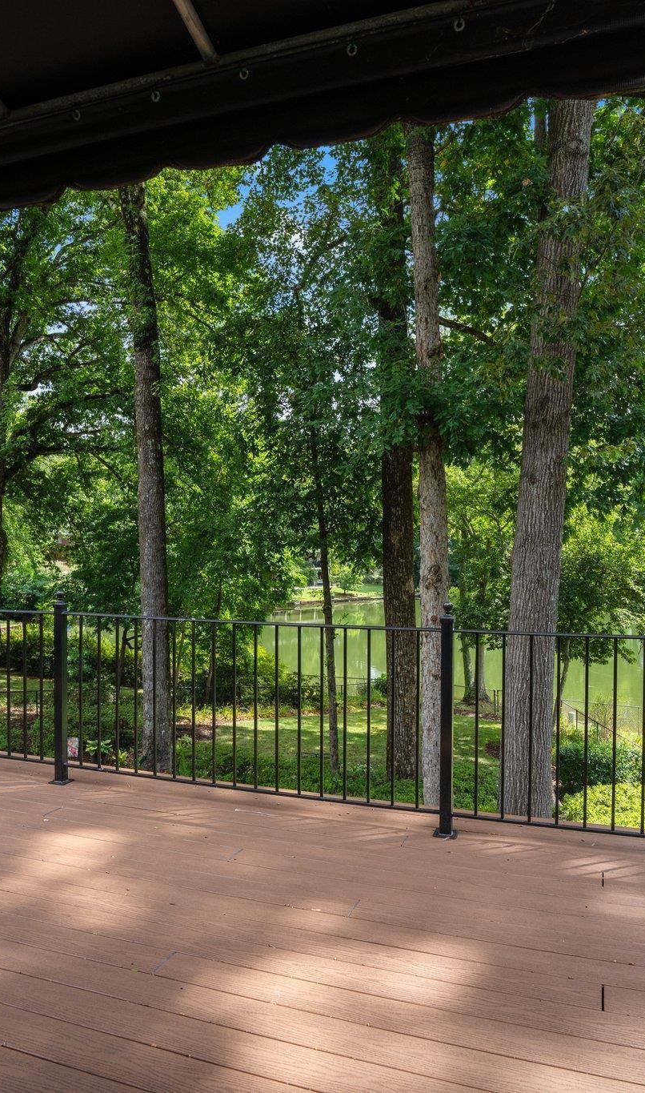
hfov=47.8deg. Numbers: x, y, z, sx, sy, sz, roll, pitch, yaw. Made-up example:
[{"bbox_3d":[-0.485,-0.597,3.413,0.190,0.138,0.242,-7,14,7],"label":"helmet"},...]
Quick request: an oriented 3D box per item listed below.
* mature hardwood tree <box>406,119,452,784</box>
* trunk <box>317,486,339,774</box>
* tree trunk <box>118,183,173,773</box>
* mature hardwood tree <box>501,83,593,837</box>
[{"bbox_3d":[2.035,-1.586,14.200,0.740,13.309,0.650,0,0,8],"label":"mature hardwood tree"},{"bbox_3d":[0.127,1.871,16.000,0.380,6.386,0.320,0,0,0],"label":"trunk"},{"bbox_3d":[-3.970,-1.548,16.300,1.042,13.242,0.900,0,0,-14],"label":"tree trunk"},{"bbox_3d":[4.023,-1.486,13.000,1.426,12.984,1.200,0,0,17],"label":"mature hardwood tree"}]

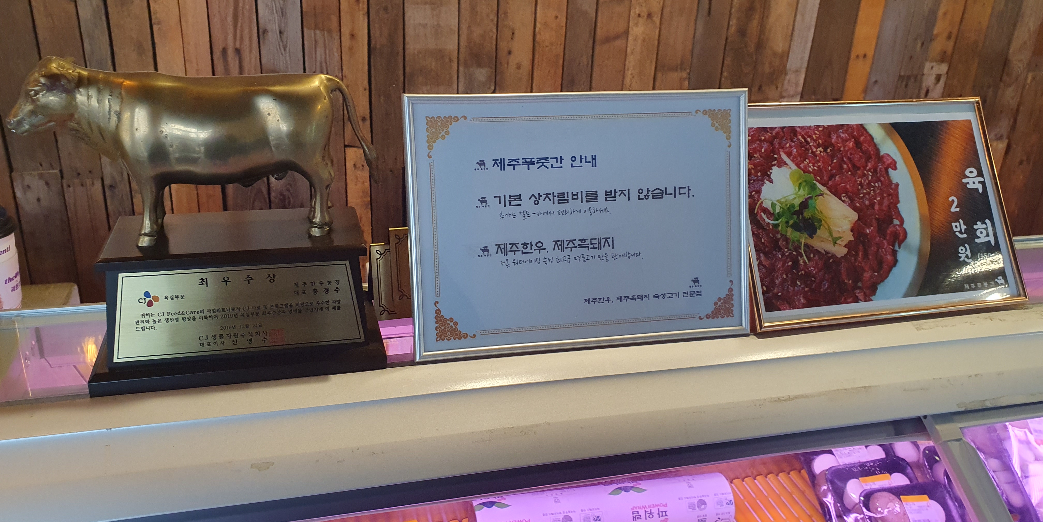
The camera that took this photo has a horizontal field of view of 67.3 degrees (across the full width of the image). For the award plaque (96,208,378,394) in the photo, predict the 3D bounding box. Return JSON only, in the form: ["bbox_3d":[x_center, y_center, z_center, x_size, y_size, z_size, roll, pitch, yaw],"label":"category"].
[{"bbox_3d":[-0.330,0.033,0.931,0.311,0.141,0.194,-4,23,-16],"label":"award plaque"}]

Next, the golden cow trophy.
[{"bbox_3d":[-0.348,-0.121,0.861,0.371,0.197,0.100,-4,23,-16],"label":"golden cow trophy"}]

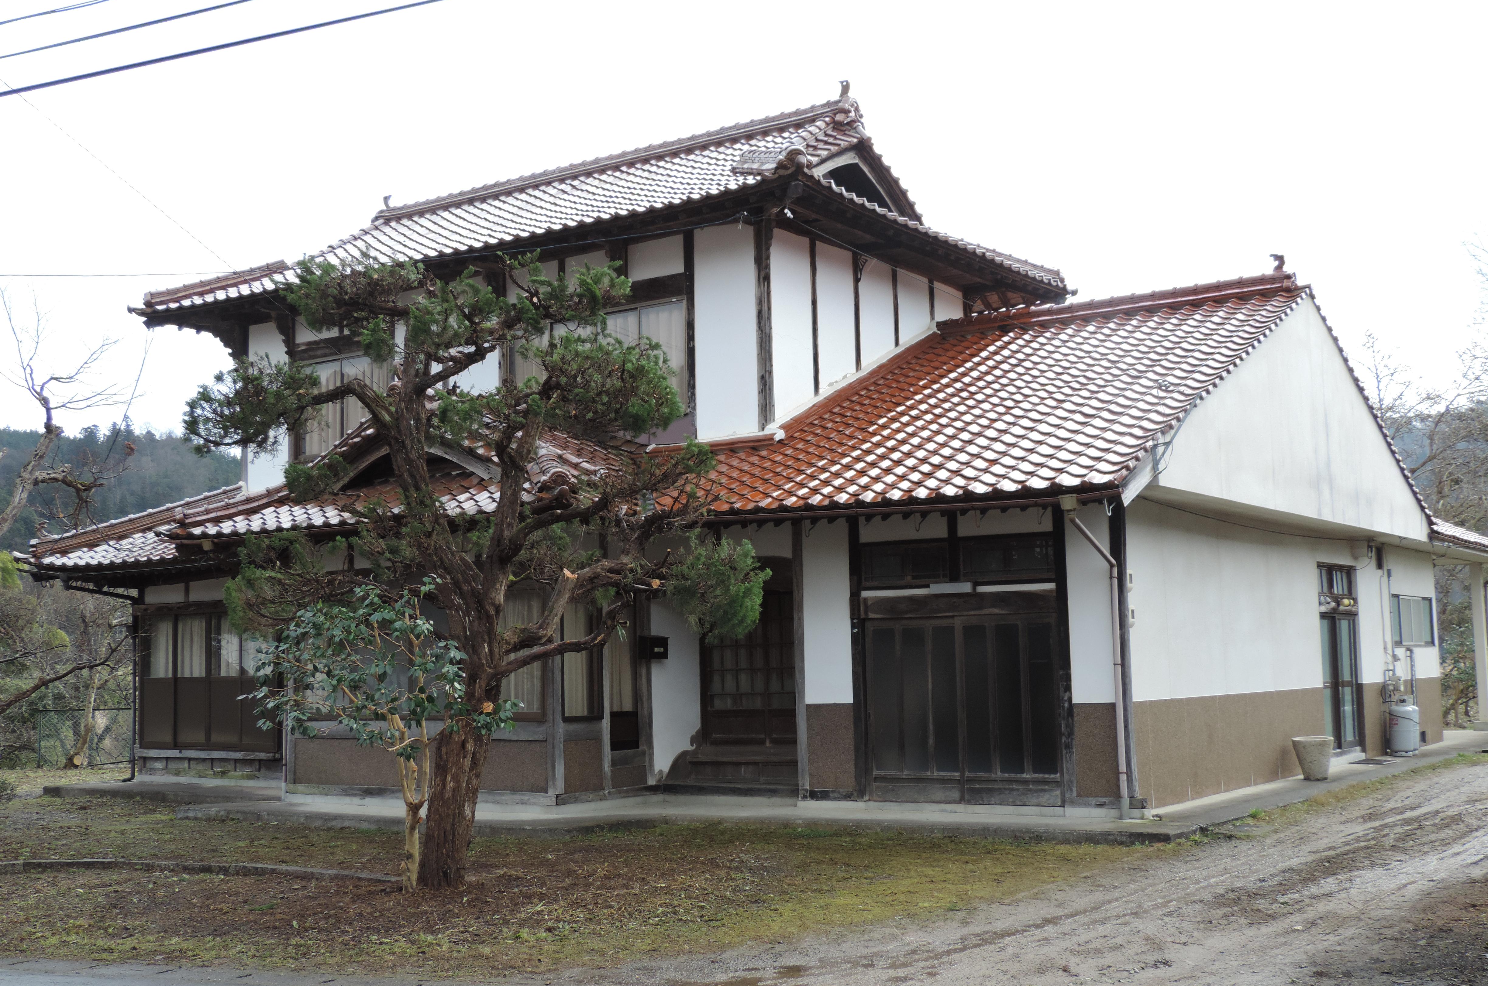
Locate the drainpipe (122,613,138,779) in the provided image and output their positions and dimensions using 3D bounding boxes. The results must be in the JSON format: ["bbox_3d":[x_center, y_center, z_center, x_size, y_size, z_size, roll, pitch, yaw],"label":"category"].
[{"bbox_3d":[-7.911,2.606,22.191,0.080,2.198,0.224,-5,-7,34],"label":"drainpipe"}]

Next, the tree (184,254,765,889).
[{"bbox_3d":[-1.904,0.511,12.523,4.133,4.565,3.600,0,-6,-10],"label":"tree"}]

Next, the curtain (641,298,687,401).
[{"bbox_3d":[-0.928,-1.600,20.072,0.663,1.359,0.100,-5,-7,34],"label":"curtain"}]

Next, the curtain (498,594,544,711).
[{"bbox_3d":[-2.268,1.598,17.198,0.701,1.202,0.100,-5,-7,34],"label":"curtain"}]

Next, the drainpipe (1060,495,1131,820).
[{"bbox_3d":[3.007,1.422,14.600,0.187,2.746,1.046,-5,-7,34],"label":"drainpipe"}]

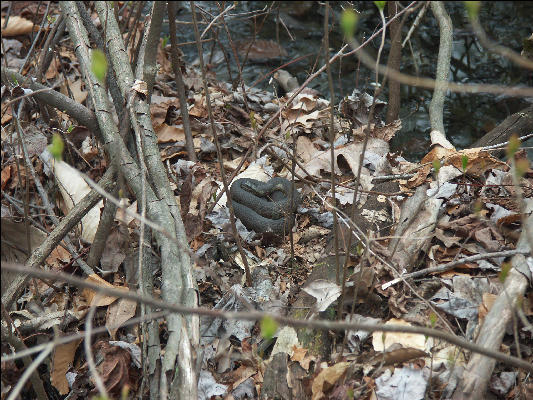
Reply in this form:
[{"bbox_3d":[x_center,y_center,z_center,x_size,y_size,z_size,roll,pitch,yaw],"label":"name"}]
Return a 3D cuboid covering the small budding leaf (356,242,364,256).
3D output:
[{"bbox_3d":[0.146,0.077,4.750,0.011,0.019,0.009,0,17,0],"label":"small budding leaf"}]

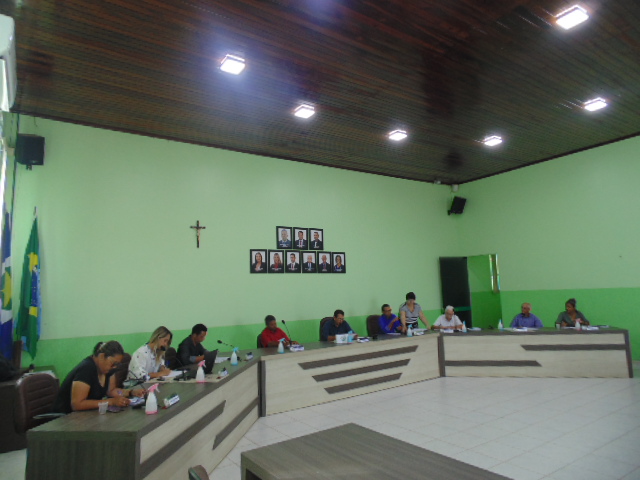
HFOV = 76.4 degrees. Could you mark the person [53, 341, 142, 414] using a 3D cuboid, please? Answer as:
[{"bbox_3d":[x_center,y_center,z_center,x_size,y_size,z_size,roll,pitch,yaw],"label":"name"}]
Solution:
[{"bbox_3d":[-1.765,1.418,3.207,0.850,1.210,0.540,-3,-7,8],"label":"person"}]

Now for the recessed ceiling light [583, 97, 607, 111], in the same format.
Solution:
[{"bbox_3d":[4.463,-2.189,6.580,0.240,0.050,0.240,3,-9,-33],"label":"recessed ceiling light"}]

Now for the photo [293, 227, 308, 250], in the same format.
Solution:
[{"bbox_3d":[-0.391,-0.023,8.369,0.370,0.450,0.030,3,-9,-33],"label":"photo"}]

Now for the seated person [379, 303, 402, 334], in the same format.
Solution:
[{"bbox_3d":[1.378,1.891,7.794,0.750,1.280,0.550,-10,-11,42],"label":"seated person"}]

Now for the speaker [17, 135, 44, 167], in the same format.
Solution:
[{"bbox_3d":[-4.098,-1.268,5.760,0.220,0.375,0.250,7,-2,32],"label":"speaker"}]

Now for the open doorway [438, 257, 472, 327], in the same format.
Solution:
[{"bbox_3d":[3.697,1.619,10.987,0.857,2.300,0.050,0,-7,-16],"label":"open doorway"}]

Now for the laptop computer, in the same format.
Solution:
[{"bbox_3d":[-1.256,1.299,4.186,0.300,0.230,0.345,-3,-7,6],"label":"laptop computer"}]

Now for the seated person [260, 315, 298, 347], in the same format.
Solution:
[{"bbox_3d":[-0.685,1.768,6.322,0.550,1.200,0.780,3,-8,-34],"label":"seated person"}]

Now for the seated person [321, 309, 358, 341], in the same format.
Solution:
[{"bbox_3d":[0.298,1.911,7.295,0.660,1.270,0.800,3,-9,-33],"label":"seated person"}]

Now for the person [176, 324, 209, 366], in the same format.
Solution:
[{"bbox_3d":[-1.515,1.604,4.766,0.760,1.200,0.530,-3,-7,8],"label":"person"}]

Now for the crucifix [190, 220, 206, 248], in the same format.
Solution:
[{"bbox_3d":[-2.262,-0.102,7.566,0.270,0.500,0.060,3,-8,-33],"label":"crucifix"}]

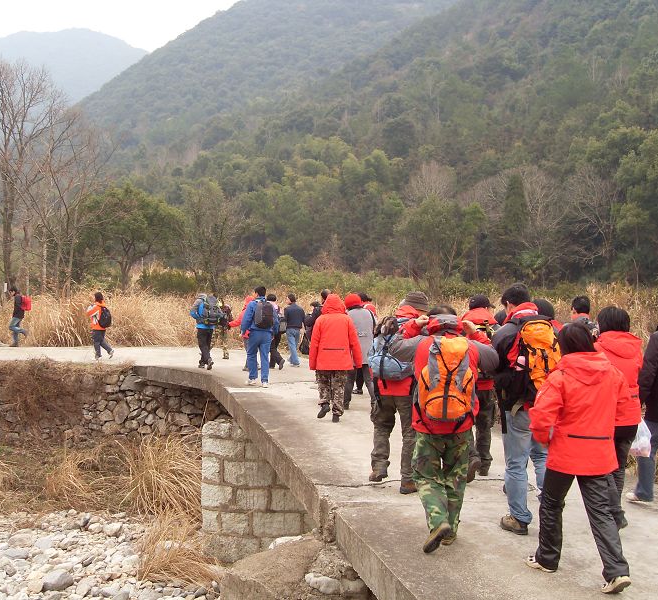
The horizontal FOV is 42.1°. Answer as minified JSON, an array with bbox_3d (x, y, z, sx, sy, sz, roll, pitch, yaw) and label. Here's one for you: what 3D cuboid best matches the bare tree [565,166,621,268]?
[{"bbox_3d":[20.803,-6.307,67.000,4.540,8.310,4.310,0,1,0],"label":"bare tree"}]

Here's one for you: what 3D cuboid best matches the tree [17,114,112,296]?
[{"bbox_3d":[-10.208,-3.338,33.000,3.630,7.640,3.450,0,1,0],"label":"tree"}]

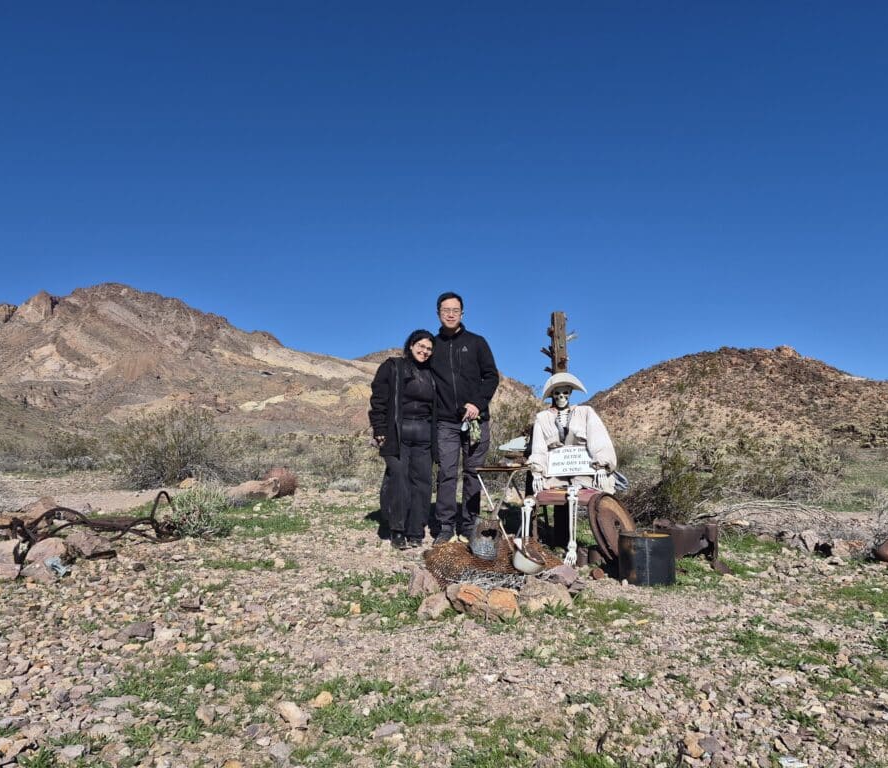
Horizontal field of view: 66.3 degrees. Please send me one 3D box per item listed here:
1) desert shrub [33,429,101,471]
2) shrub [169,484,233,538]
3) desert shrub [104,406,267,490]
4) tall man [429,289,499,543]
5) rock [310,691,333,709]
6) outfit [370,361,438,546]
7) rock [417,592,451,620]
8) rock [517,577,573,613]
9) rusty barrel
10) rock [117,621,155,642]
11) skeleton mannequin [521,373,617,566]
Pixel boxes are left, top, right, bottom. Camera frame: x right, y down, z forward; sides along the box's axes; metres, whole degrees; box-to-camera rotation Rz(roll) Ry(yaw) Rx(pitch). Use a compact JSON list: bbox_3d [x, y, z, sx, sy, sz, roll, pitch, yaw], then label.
[{"bbox_3d":[-8.830,1.540,16.000,1.450,1.000,1.400,2,-4,-29],"label":"desert shrub"},{"bbox_3d":[-1.879,0.984,5.250,0.480,0.400,0.440,1,-5,-20],"label":"shrub"},{"bbox_3d":[-4.119,1.008,10.800,2.200,1.300,2.000,1,-4,-21],"label":"desert shrub"},{"bbox_3d":[0.136,0.244,4.750,0.520,1.780,0.350,-1,-4,7],"label":"tall man"},{"bbox_3d":[-0.358,0.923,1.990,0.063,0.040,0.052,1,-4,-10],"label":"rock"},{"bbox_3d":[-0.288,0.447,4.720,0.460,1.260,0.330,1,-4,-9],"label":"outfit"},{"bbox_3d":[-0.046,0.965,2.950,0.145,0.100,0.120,0,-4,-1],"label":"rock"},{"bbox_3d":[0.495,1.036,3.350,0.275,0.160,0.200,-1,-4,8],"label":"rock"},{"bbox_3d":[1.152,0.995,3.870,0.320,0.275,0.320,-2,-4,17],"label":"rusty barrel"},{"bbox_3d":[-1.188,0.953,2.620,0.145,0.060,0.110,2,-4,-24],"label":"rock"},{"bbox_3d":[0.801,0.550,4.380,0.600,1.180,0.580,-1,-4,10],"label":"skeleton mannequin"}]

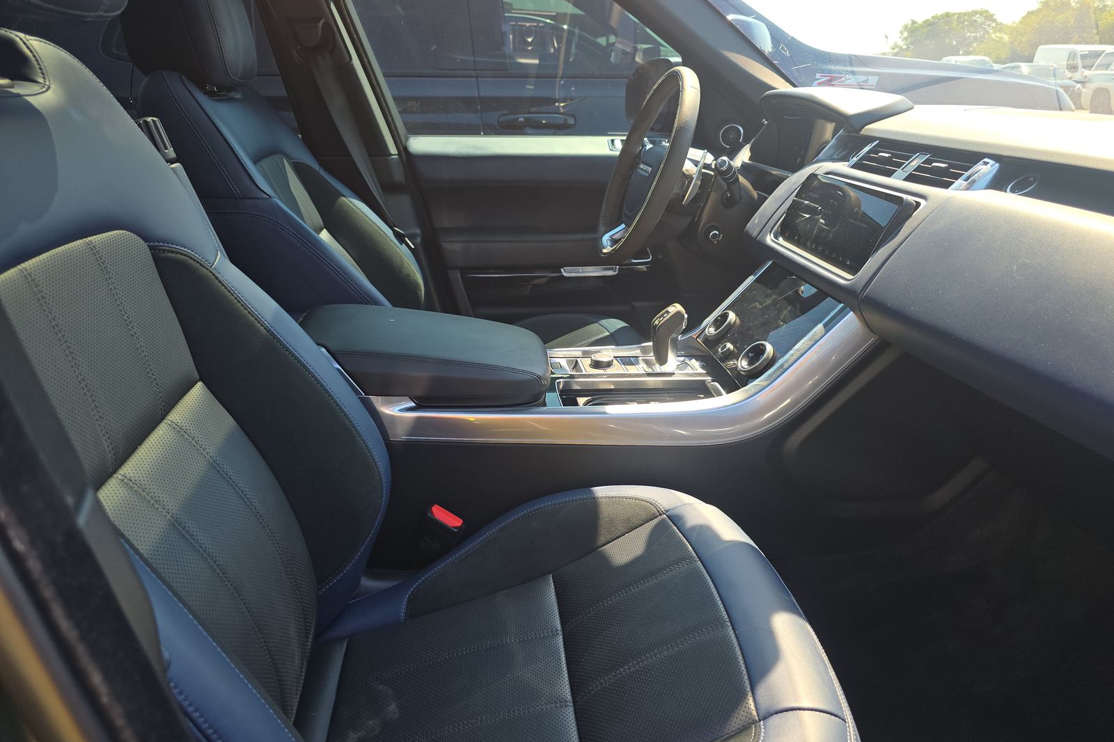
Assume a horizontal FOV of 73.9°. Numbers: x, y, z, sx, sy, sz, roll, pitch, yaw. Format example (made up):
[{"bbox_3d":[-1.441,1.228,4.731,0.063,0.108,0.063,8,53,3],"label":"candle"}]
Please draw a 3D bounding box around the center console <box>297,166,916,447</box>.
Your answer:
[{"bbox_3d":[0.041,-0.103,1.127,0.885,0.360,0.320,-2,21,-5],"label":"center console"}]

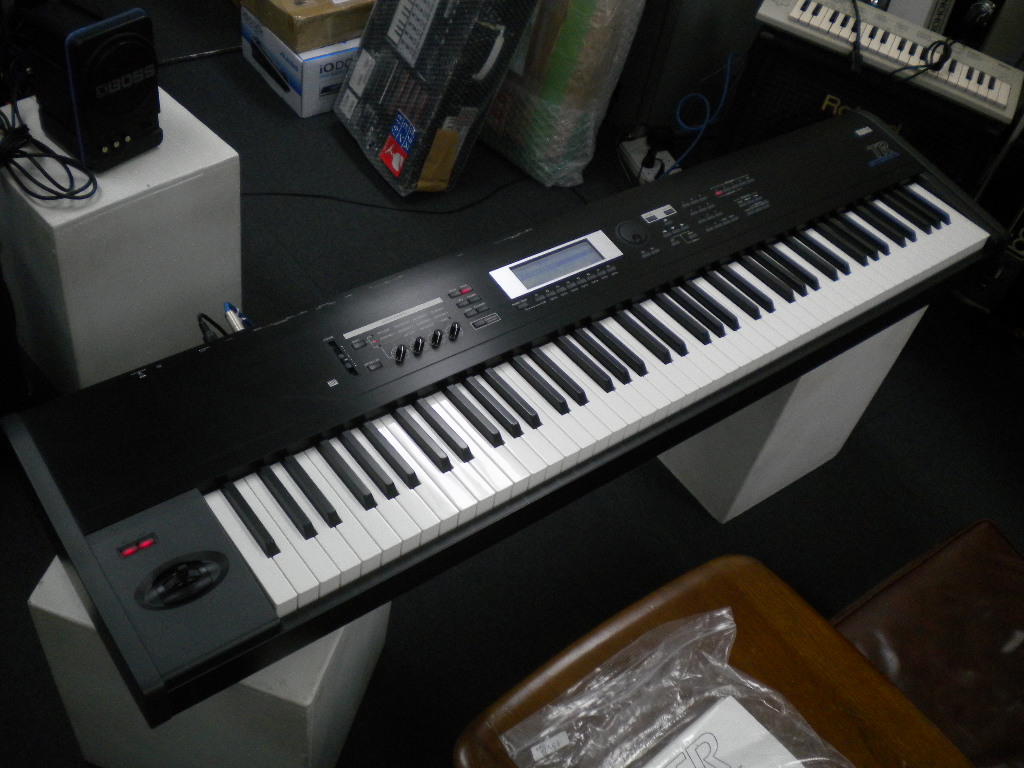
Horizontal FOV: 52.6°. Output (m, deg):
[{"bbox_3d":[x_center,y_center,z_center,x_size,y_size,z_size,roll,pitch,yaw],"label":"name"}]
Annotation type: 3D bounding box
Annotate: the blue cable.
[{"bbox_3d":[0.410,-0.611,2.325,0.115,0.290,0.100,6,47,-7],"label":"blue cable"}]

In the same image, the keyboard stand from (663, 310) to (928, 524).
[{"bbox_3d":[0.419,-0.047,1.758,0.300,0.400,0.300,-24,57,-30],"label":"keyboard stand"}]

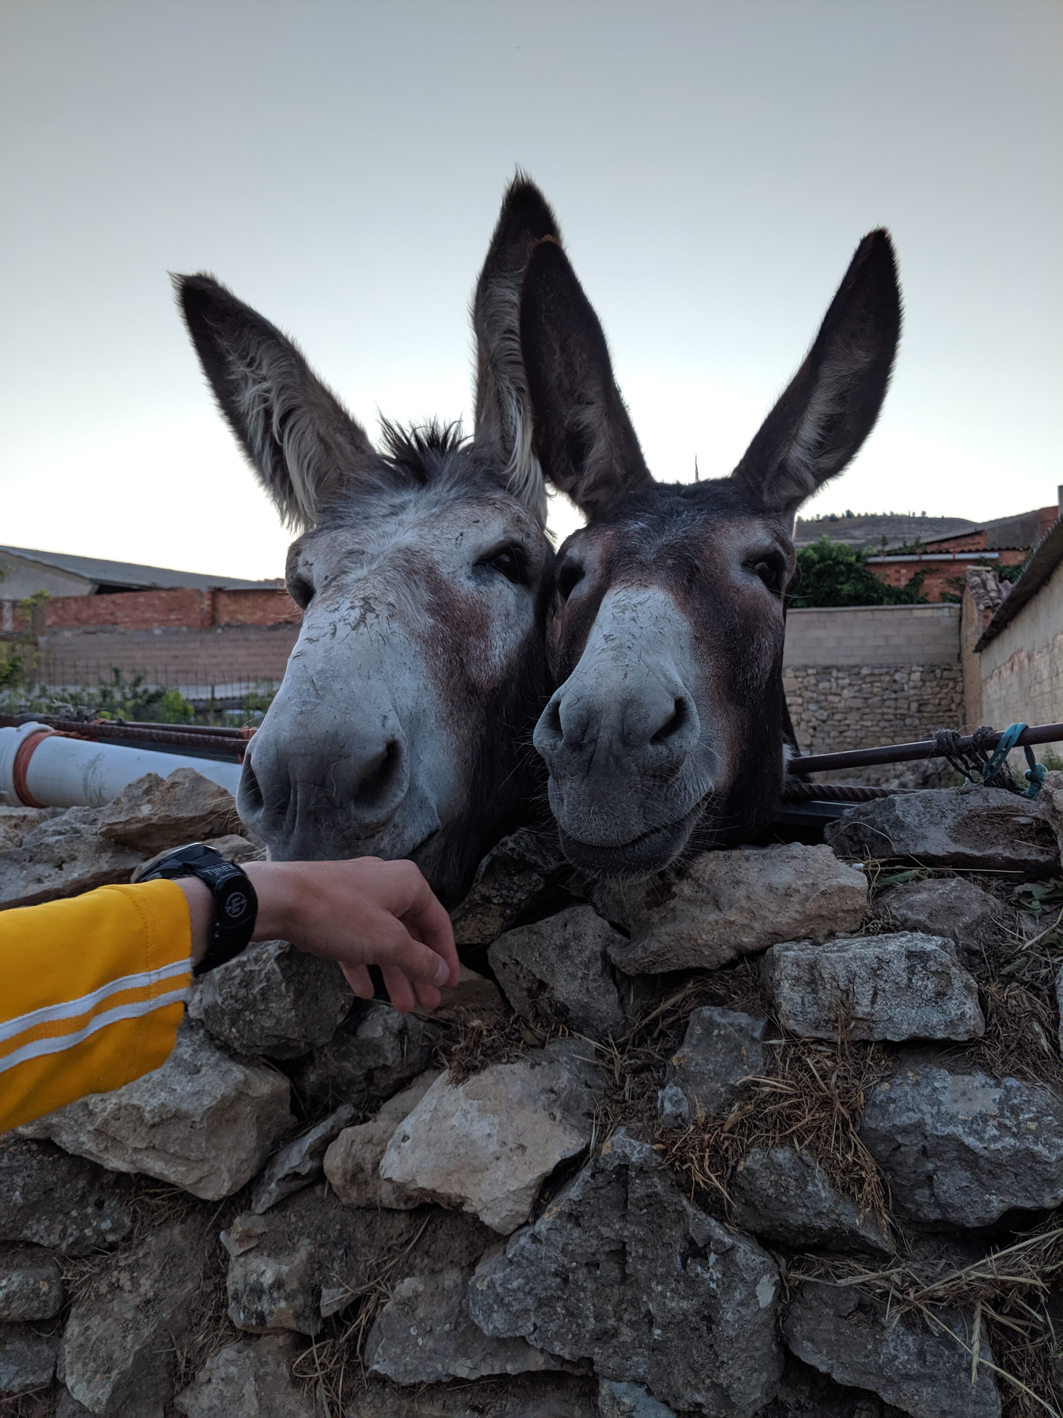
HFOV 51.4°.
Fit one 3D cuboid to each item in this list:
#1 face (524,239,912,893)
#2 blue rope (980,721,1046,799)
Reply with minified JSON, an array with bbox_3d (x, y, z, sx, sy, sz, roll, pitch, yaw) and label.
[{"bbox_3d":[0.152,-0.183,1.040,0.380,0.620,0.420,0,0,15],"label":"face"},{"bbox_3d":[0.540,0.058,1.240,0.072,0.084,0.050,0,0,15],"label":"blue rope"}]

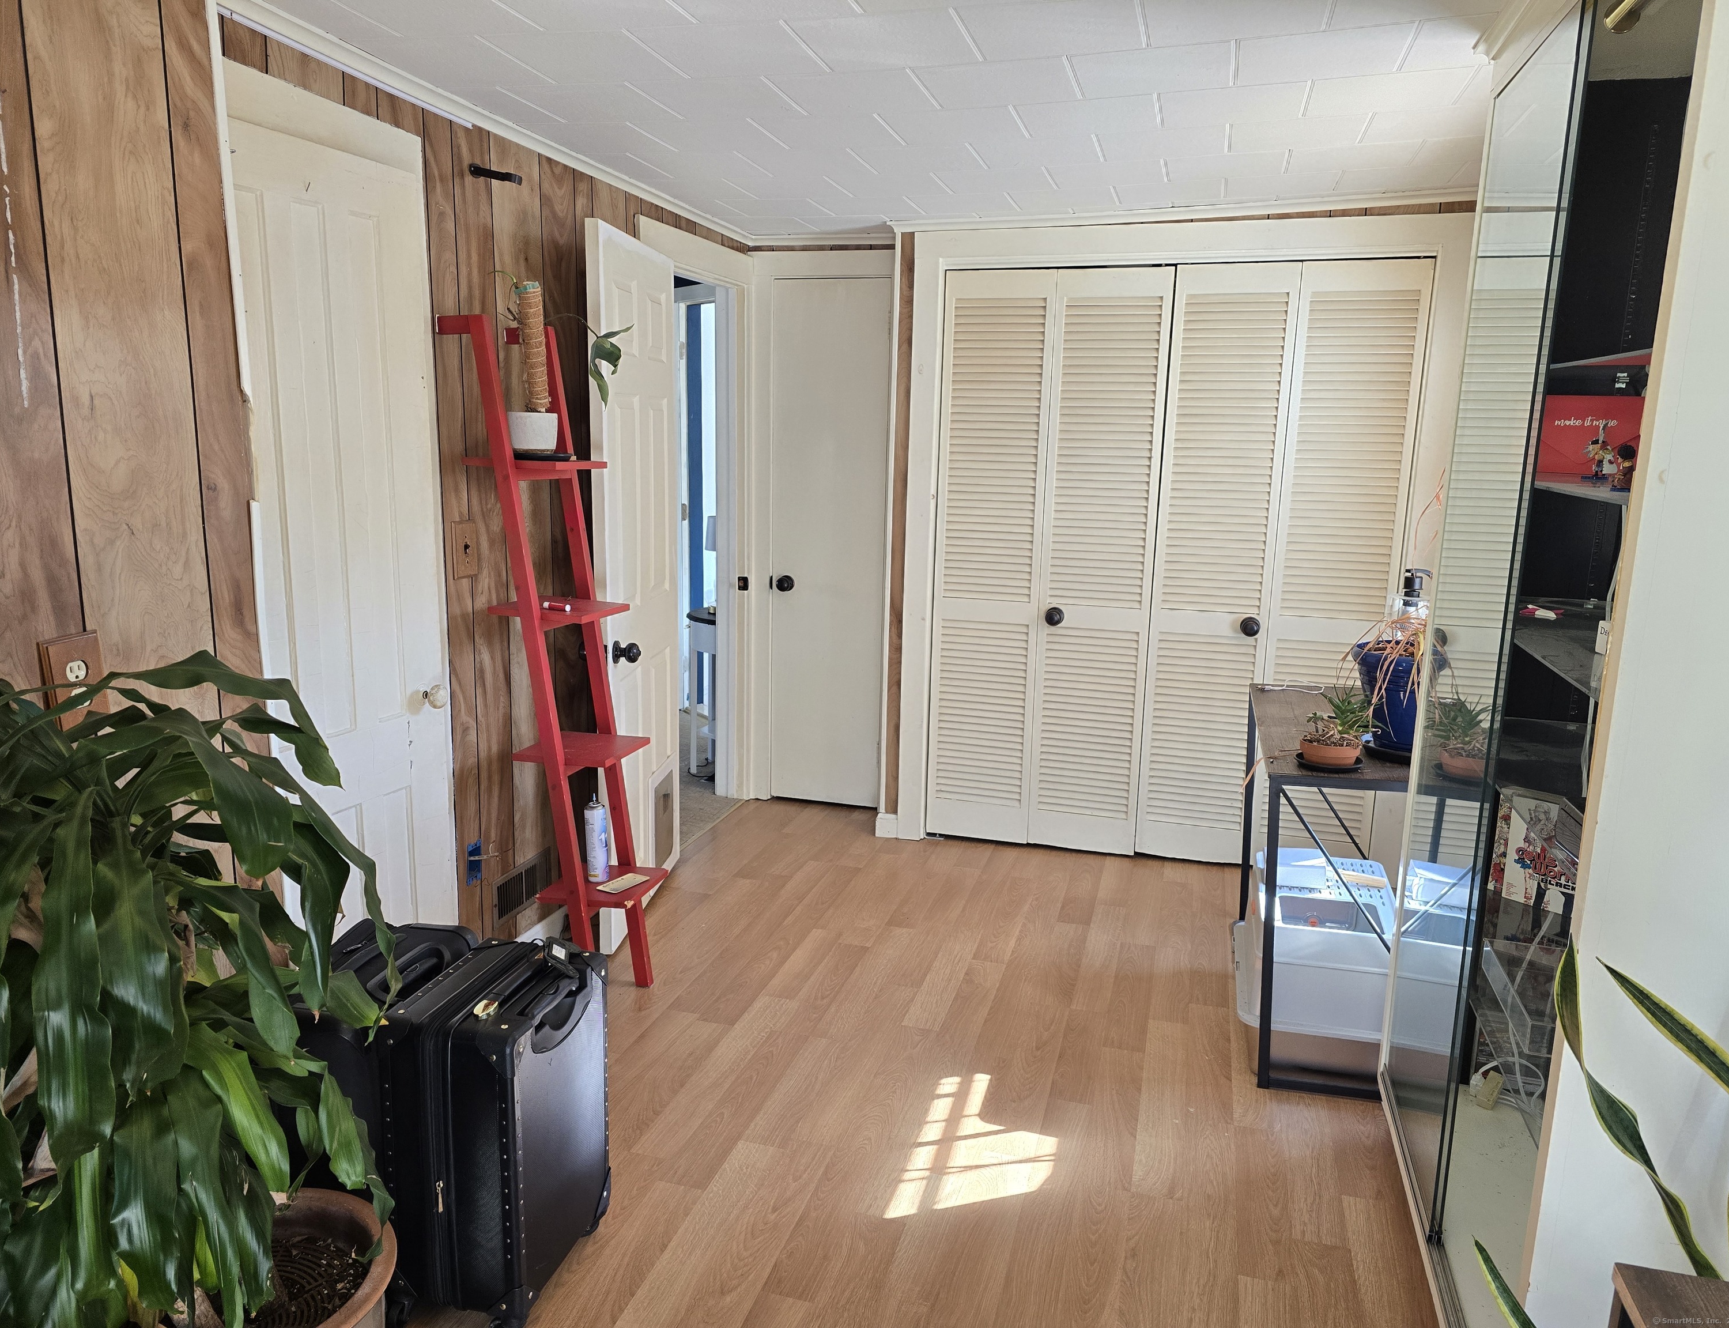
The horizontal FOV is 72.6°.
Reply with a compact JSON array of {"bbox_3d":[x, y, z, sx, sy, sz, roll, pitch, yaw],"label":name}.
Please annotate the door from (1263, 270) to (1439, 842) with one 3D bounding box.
[{"bbox_3d":[1.549,-0.268,3.866,0.382,2.010,0.040,4,11,16],"label":"door"}]

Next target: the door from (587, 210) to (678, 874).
[{"bbox_3d":[-0.668,-0.218,3.475,0.045,1.955,0.779,2,11,5],"label":"door"}]

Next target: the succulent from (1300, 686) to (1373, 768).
[{"bbox_3d":[1.060,0.126,2.644,0.180,0.202,0.173,4,11,16],"label":"succulent"}]

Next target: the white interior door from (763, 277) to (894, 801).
[{"bbox_3d":[-0.140,-0.439,4.558,0.452,2.019,0.045,4,11,16],"label":"white interior door"}]

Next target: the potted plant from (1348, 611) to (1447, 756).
[{"bbox_3d":[1.272,0.031,2.724,0.264,0.367,0.264,4,11,16],"label":"potted plant"}]

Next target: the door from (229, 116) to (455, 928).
[{"bbox_3d":[-1.097,-0.044,2.473,0.045,1.973,0.642,4,11,16],"label":"door"}]

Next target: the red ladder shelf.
[{"bbox_3d":[-0.734,0.032,2.914,0.439,1.704,0.294,4,11,16],"label":"red ladder shelf"}]

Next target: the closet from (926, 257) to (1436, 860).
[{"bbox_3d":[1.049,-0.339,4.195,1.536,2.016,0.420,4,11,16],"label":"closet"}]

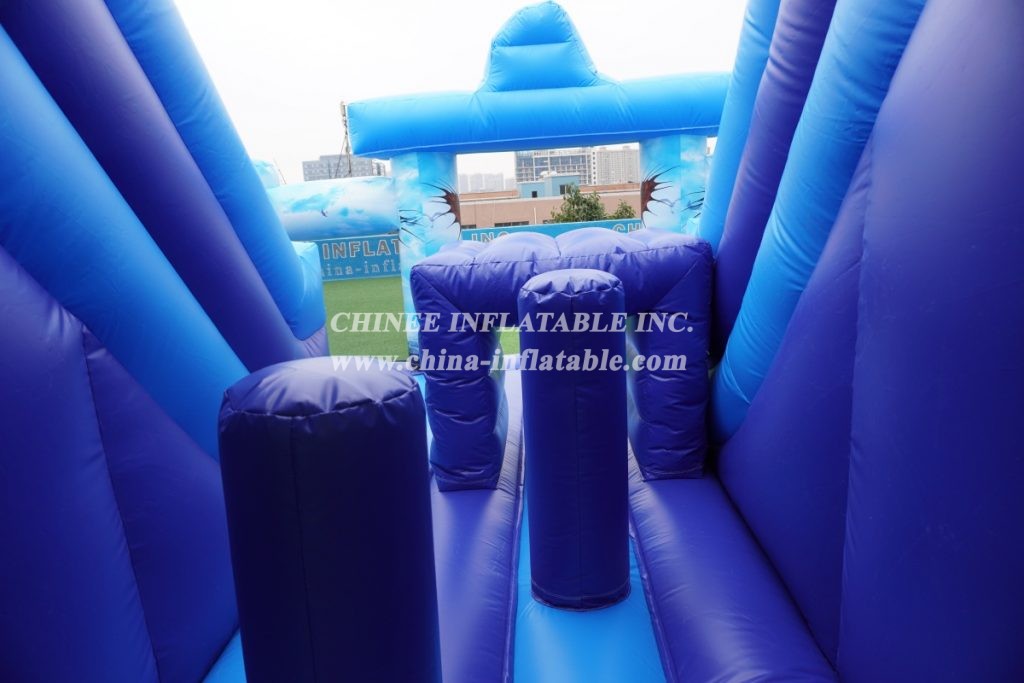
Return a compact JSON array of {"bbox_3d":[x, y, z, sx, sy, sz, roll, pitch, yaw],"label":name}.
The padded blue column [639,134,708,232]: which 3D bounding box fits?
[{"bbox_3d":[1.680,-0.935,7.130,0.610,2.283,0.610,-3,12,2],"label":"padded blue column"}]

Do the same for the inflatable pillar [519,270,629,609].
[{"bbox_3d":[0.282,0.430,3.067,0.435,1.455,0.435,-3,12,3],"label":"inflatable pillar"}]

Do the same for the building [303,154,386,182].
[{"bbox_3d":[-76.657,-68.809,320.281,32.000,34.000,17.000,-1,12,8],"label":"building"}]

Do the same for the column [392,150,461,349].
[{"bbox_3d":[-0.927,-0.984,7.909,0.515,2.330,0.515,-14,16,-41],"label":"column"}]

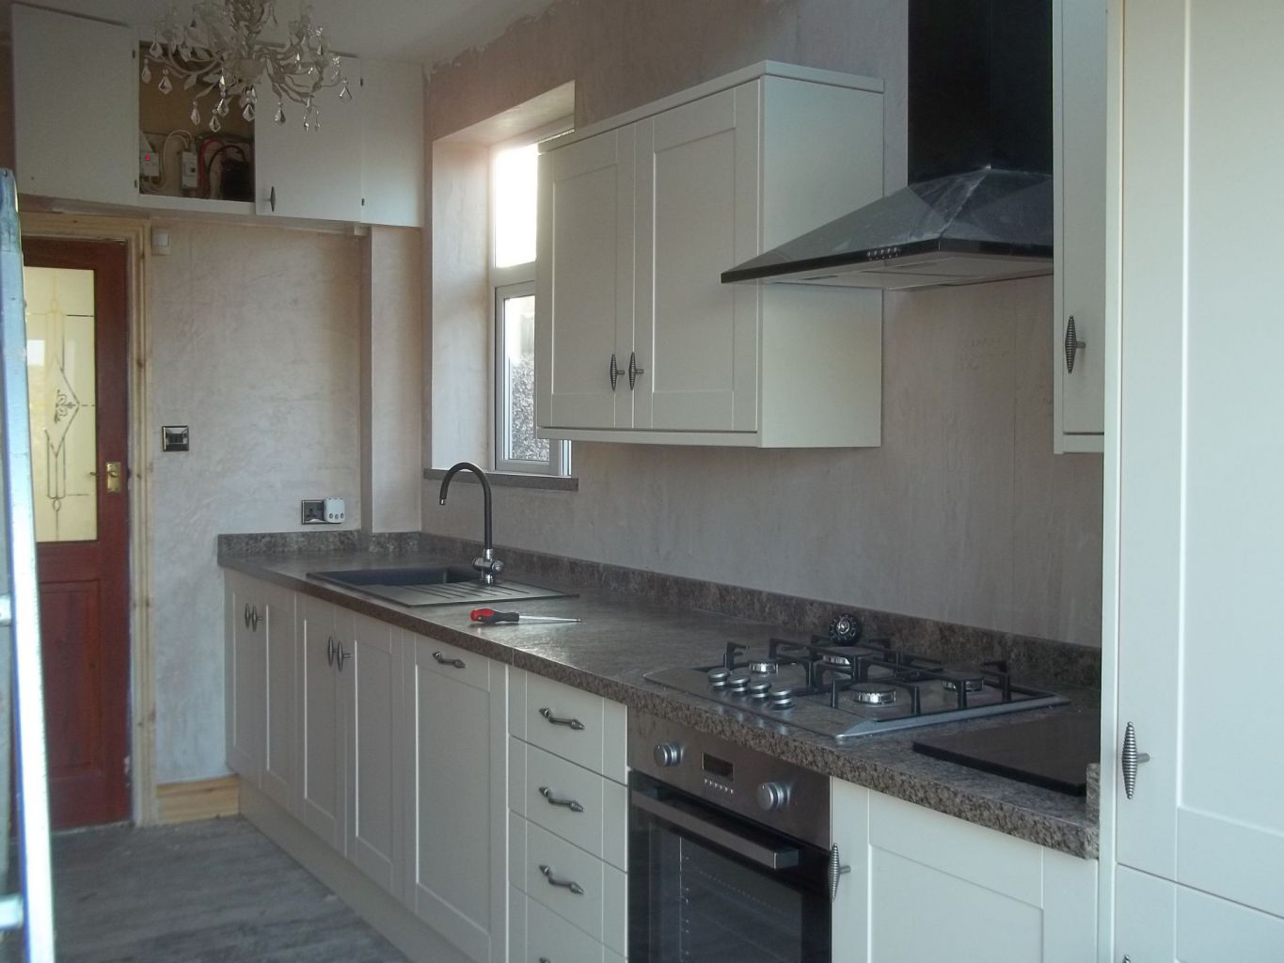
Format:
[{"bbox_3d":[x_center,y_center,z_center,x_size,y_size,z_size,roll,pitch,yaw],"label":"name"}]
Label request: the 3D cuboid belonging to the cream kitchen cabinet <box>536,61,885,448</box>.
[{"bbox_3d":[0.123,-0.484,3.222,0.321,0.787,0.990,-1,3,-32],"label":"cream kitchen cabinet"}]

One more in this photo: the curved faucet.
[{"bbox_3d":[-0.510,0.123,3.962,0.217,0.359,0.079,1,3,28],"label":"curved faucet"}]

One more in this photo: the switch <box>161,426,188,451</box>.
[{"bbox_3d":[-1.657,-0.150,4.750,0.088,0.088,0.012,-1,3,-32],"label":"switch"}]

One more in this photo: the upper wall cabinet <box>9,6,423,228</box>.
[{"bbox_3d":[-1.455,-1.232,4.695,1.397,0.602,0.242,-1,3,-32],"label":"upper wall cabinet"}]

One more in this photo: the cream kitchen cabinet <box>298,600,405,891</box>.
[{"bbox_3d":[-0.592,0.705,3.928,0.582,0.720,0.880,-1,3,-32],"label":"cream kitchen cabinet"}]

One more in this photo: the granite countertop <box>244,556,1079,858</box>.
[{"bbox_3d":[-0.198,0.348,3.389,0.722,0.040,3.899,-1,3,-32],"label":"granite countertop"}]

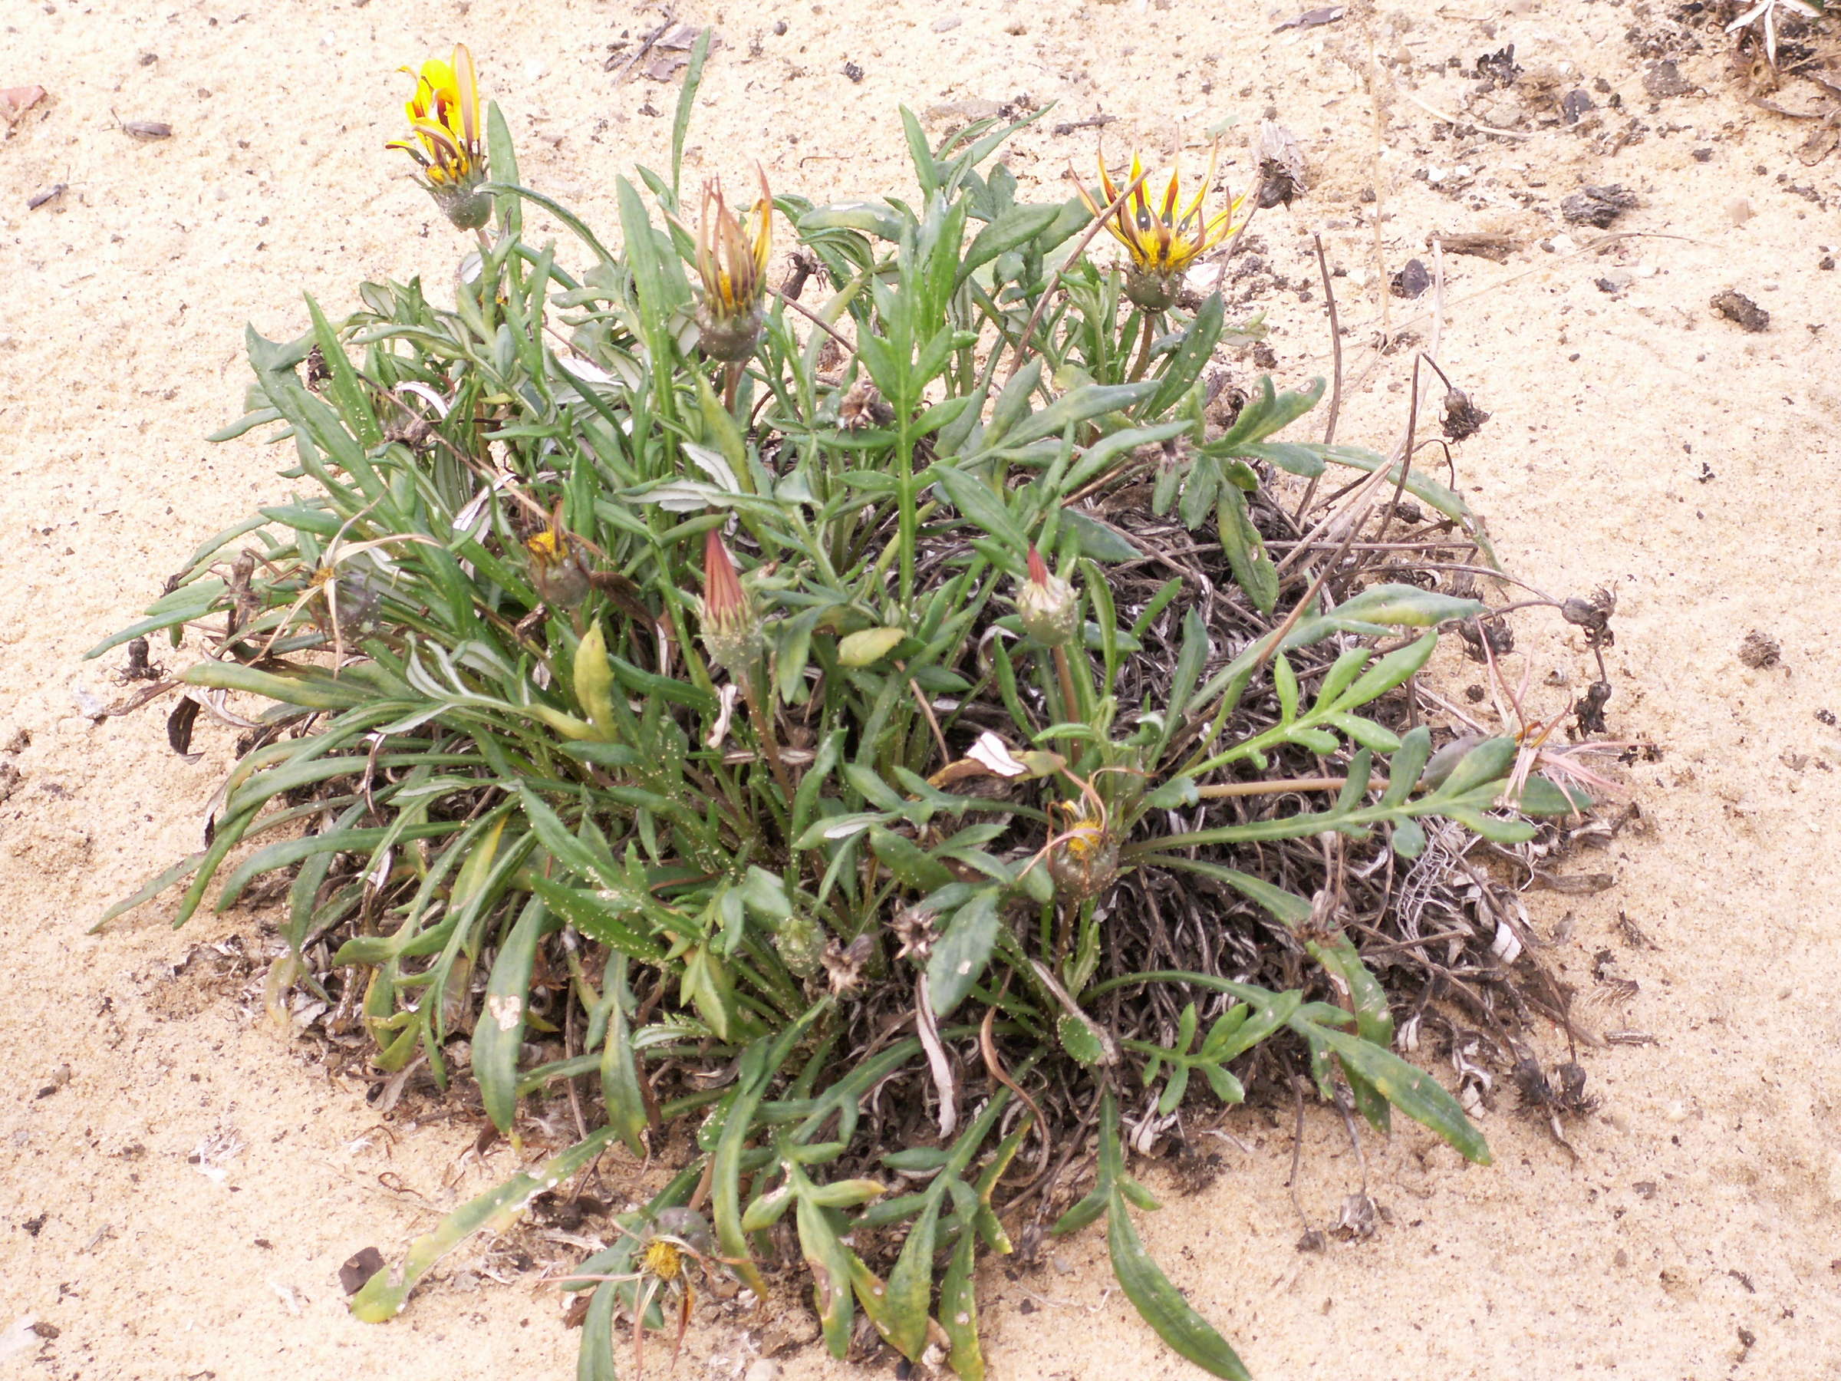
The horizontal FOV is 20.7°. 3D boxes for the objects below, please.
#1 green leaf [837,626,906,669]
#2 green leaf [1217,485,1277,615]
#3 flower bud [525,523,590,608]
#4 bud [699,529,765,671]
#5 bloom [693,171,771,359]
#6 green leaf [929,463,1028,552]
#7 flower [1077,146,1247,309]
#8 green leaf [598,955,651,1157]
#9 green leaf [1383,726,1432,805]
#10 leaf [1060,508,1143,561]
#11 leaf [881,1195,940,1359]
[{"bbox_3d":[-0.012,-0.010,1.220,0.018,0.004,0.010,-26,57,-14],"label":"green leaf"},{"bbox_3d":[0.081,-0.035,1.250,0.010,0.033,0.006,-15,0,-6],"label":"green leaf"},{"bbox_3d":[-0.087,-0.030,1.210,0.015,0.021,0.015,0,40,0],"label":"flower bud"},{"bbox_3d":[-0.044,-0.021,1.175,0.015,0.034,0.015,-9,22,0],"label":"bud"},{"bbox_3d":[-0.047,-0.106,1.260,0.019,0.048,0.019,1,24,0],"label":"bloom"},{"bbox_3d":[0.015,-0.045,1.268,0.032,0.006,0.012,41,61,1],"label":"green leaf"},{"bbox_3d":[0.061,-0.113,1.290,0.043,0.034,0.042,2,40,-2],"label":"flower"},{"bbox_3d":[-0.068,0.084,1.155,0.011,0.047,0.007,-6,-5,-3],"label":"green leaf"},{"bbox_3d":[0.117,0.018,1.215,0.008,0.004,0.022,19,68,13],"label":"green leaf"},{"bbox_3d":[0.047,-0.040,1.300,0.024,0.005,0.012,27,57,9],"label":"leaf"},{"bbox_3d":[-0.002,0.132,1.139,0.012,0.007,0.037,4,70,3],"label":"leaf"}]

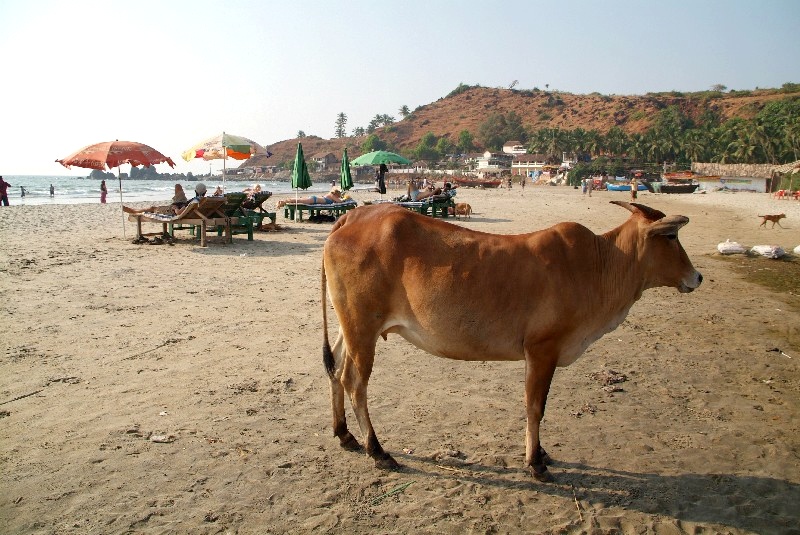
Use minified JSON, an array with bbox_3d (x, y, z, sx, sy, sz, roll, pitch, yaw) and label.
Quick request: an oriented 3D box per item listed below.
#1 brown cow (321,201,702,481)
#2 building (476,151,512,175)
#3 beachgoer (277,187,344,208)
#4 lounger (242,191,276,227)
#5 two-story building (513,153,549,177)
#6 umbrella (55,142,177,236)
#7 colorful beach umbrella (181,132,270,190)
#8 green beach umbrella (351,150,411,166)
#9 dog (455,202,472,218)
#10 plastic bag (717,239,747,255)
[{"bbox_3d":[0.495,0.336,2.862,1.780,1.270,0.500,1,9,4],"label":"brown cow"},{"bbox_3d":[26.271,-29.416,169.487,10.500,7.200,9.000,1,8,6],"label":"building"},{"bbox_3d":[-2.282,-1.820,15.401,1.760,0.484,0.500,0,9,0],"label":"beachgoer"},{"bbox_3d":[-3.987,-1.417,14.908,2.050,0.920,0.720,4,9,22],"label":"lounger"},{"bbox_3d":[32.106,-25.476,150.855,9.300,6.200,7.000,1,8,3],"label":"two-story building"},{"bbox_3d":[-5.826,-1.610,12.406,2.450,2.020,2.450,1,8,0],"label":"umbrella"},{"bbox_3d":[-4.030,-2.058,14.151,2.130,2.198,2.130,0,9,0],"label":"colorful beach umbrella"},{"bbox_3d":[-0.600,-2.807,19.601,2.030,1.989,2.030,0,9,0],"label":"green beach umbrella"},{"bbox_3d":[2.016,-1.793,19.191,0.800,0.520,0.260,7,10,36],"label":"dog"},{"bbox_3d":[6.887,-0.431,12.476,0.600,0.240,0.380,4,9,25],"label":"plastic bag"}]

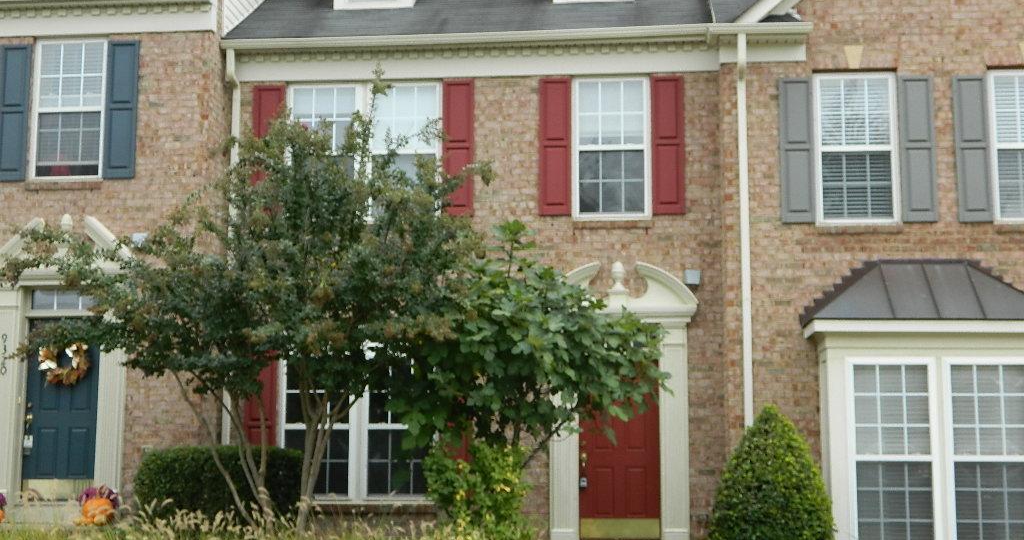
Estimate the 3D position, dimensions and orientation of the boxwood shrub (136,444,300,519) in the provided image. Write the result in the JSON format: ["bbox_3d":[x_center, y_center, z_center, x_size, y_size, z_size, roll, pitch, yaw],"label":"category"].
[{"bbox_3d":[-3.025,2.307,14.408,1.674,0.949,0.900,-1,-9,6],"label":"boxwood shrub"}]

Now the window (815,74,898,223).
[{"bbox_3d":[3.783,-1.344,15.295,0.891,1.692,0.120,-1,-8,6],"label":"window"}]

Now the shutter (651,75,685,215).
[{"bbox_3d":[1.786,-1.426,15.864,0.372,1.607,0.040,-1,-9,6],"label":"shutter"}]

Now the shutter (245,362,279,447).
[{"bbox_3d":[-2.887,1.790,16.061,0.401,1.721,0.050,-1,-8,6],"label":"shutter"}]

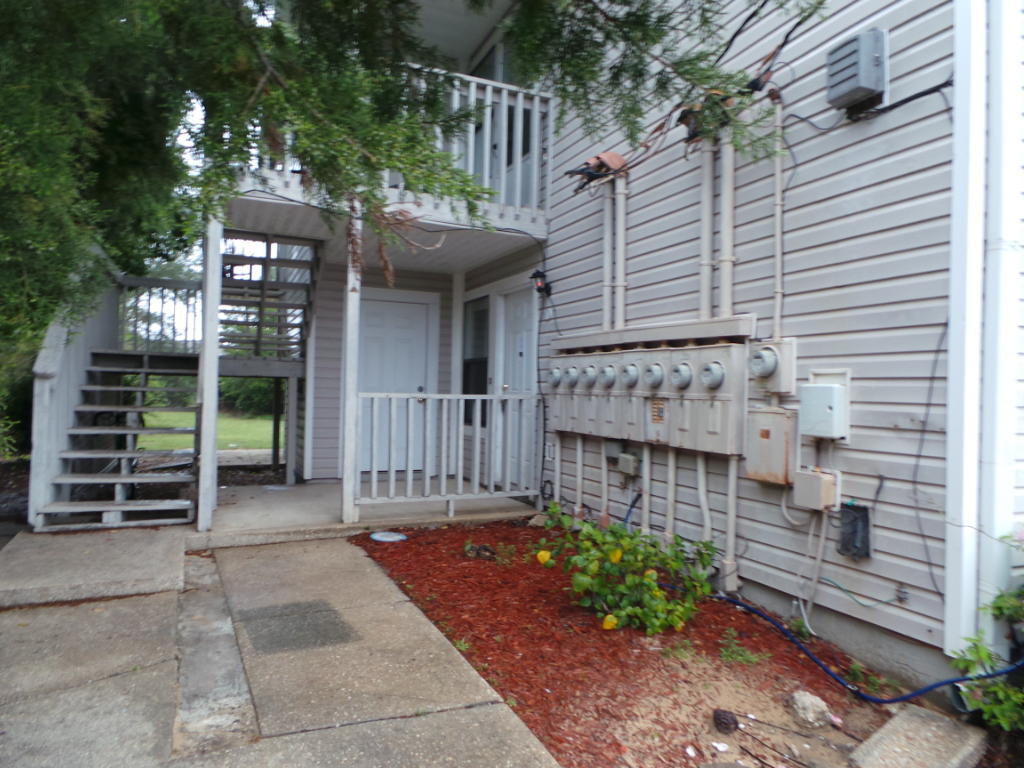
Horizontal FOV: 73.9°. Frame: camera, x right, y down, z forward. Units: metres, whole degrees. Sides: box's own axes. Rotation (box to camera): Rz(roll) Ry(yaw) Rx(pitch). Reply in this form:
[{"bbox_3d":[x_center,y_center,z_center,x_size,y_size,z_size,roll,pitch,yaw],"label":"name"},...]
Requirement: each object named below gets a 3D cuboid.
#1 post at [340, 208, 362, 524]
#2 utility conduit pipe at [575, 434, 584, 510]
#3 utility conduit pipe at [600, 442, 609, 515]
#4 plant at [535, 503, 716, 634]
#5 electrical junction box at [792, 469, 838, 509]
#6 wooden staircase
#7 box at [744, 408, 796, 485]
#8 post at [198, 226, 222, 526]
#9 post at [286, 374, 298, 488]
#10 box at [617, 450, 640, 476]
[{"bbox_3d":[-1.326,-0.154,5.704,0.095,2.612,0.095,1,-1,-24],"label":"post"},{"bbox_3d":[0.554,0.719,5.544,0.047,0.615,0.047,1,-1,-24],"label":"utility conduit pipe"},{"bbox_3d":[0.711,0.708,5.198,0.047,0.575,0.047,1,-1,-24],"label":"utility conduit pipe"},{"bbox_3d":[0.570,0.982,3.851,0.700,0.470,1.050,1,-1,-24],"label":"plant"},{"bbox_3d":[1.517,0.533,3.403,0.105,0.167,0.170,1,-1,-24],"label":"electrical junction box"},{"bbox_3d":[-3.595,0.392,6.423,1.110,1.490,2.330,1,-1,-24],"label":"wooden staircase"},{"bbox_3d":[1.405,0.333,3.691,0.090,0.385,0.295,1,-1,-24],"label":"box"},{"bbox_3d":[-2.361,-0.117,5.300,0.095,2.490,0.095,1,-1,-24],"label":"post"},{"bbox_3d":[-2.493,0.519,7.756,0.092,1.251,0.092,1,-1,-24],"label":"post"},{"bbox_3d":[0.853,0.580,4.927,0.065,0.115,0.195,1,-1,-24],"label":"box"}]

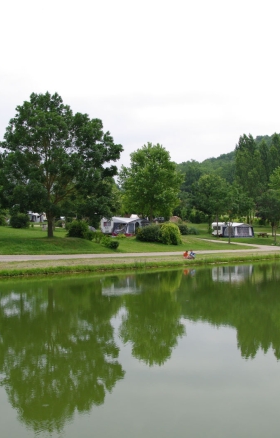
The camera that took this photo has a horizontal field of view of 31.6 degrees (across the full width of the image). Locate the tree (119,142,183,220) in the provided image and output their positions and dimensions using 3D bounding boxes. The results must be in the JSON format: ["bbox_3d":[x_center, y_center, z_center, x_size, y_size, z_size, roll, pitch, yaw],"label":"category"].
[{"bbox_3d":[1.600,-5.040,75.500,9.600,13.290,9.200,0,-2,0],"label":"tree"}]

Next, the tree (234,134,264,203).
[{"bbox_3d":[28.243,-10.022,128.667,7.120,23.950,6.760,-1,-2,12],"label":"tree"}]

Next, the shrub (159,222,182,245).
[{"bbox_3d":[4.227,2.079,68.500,3.330,3.190,3.230,0,-2,0],"label":"shrub"}]

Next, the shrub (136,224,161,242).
[{"bbox_3d":[1.152,1.855,63.243,3.200,2.300,3.040,0,-2,1],"label":"shrub"}]

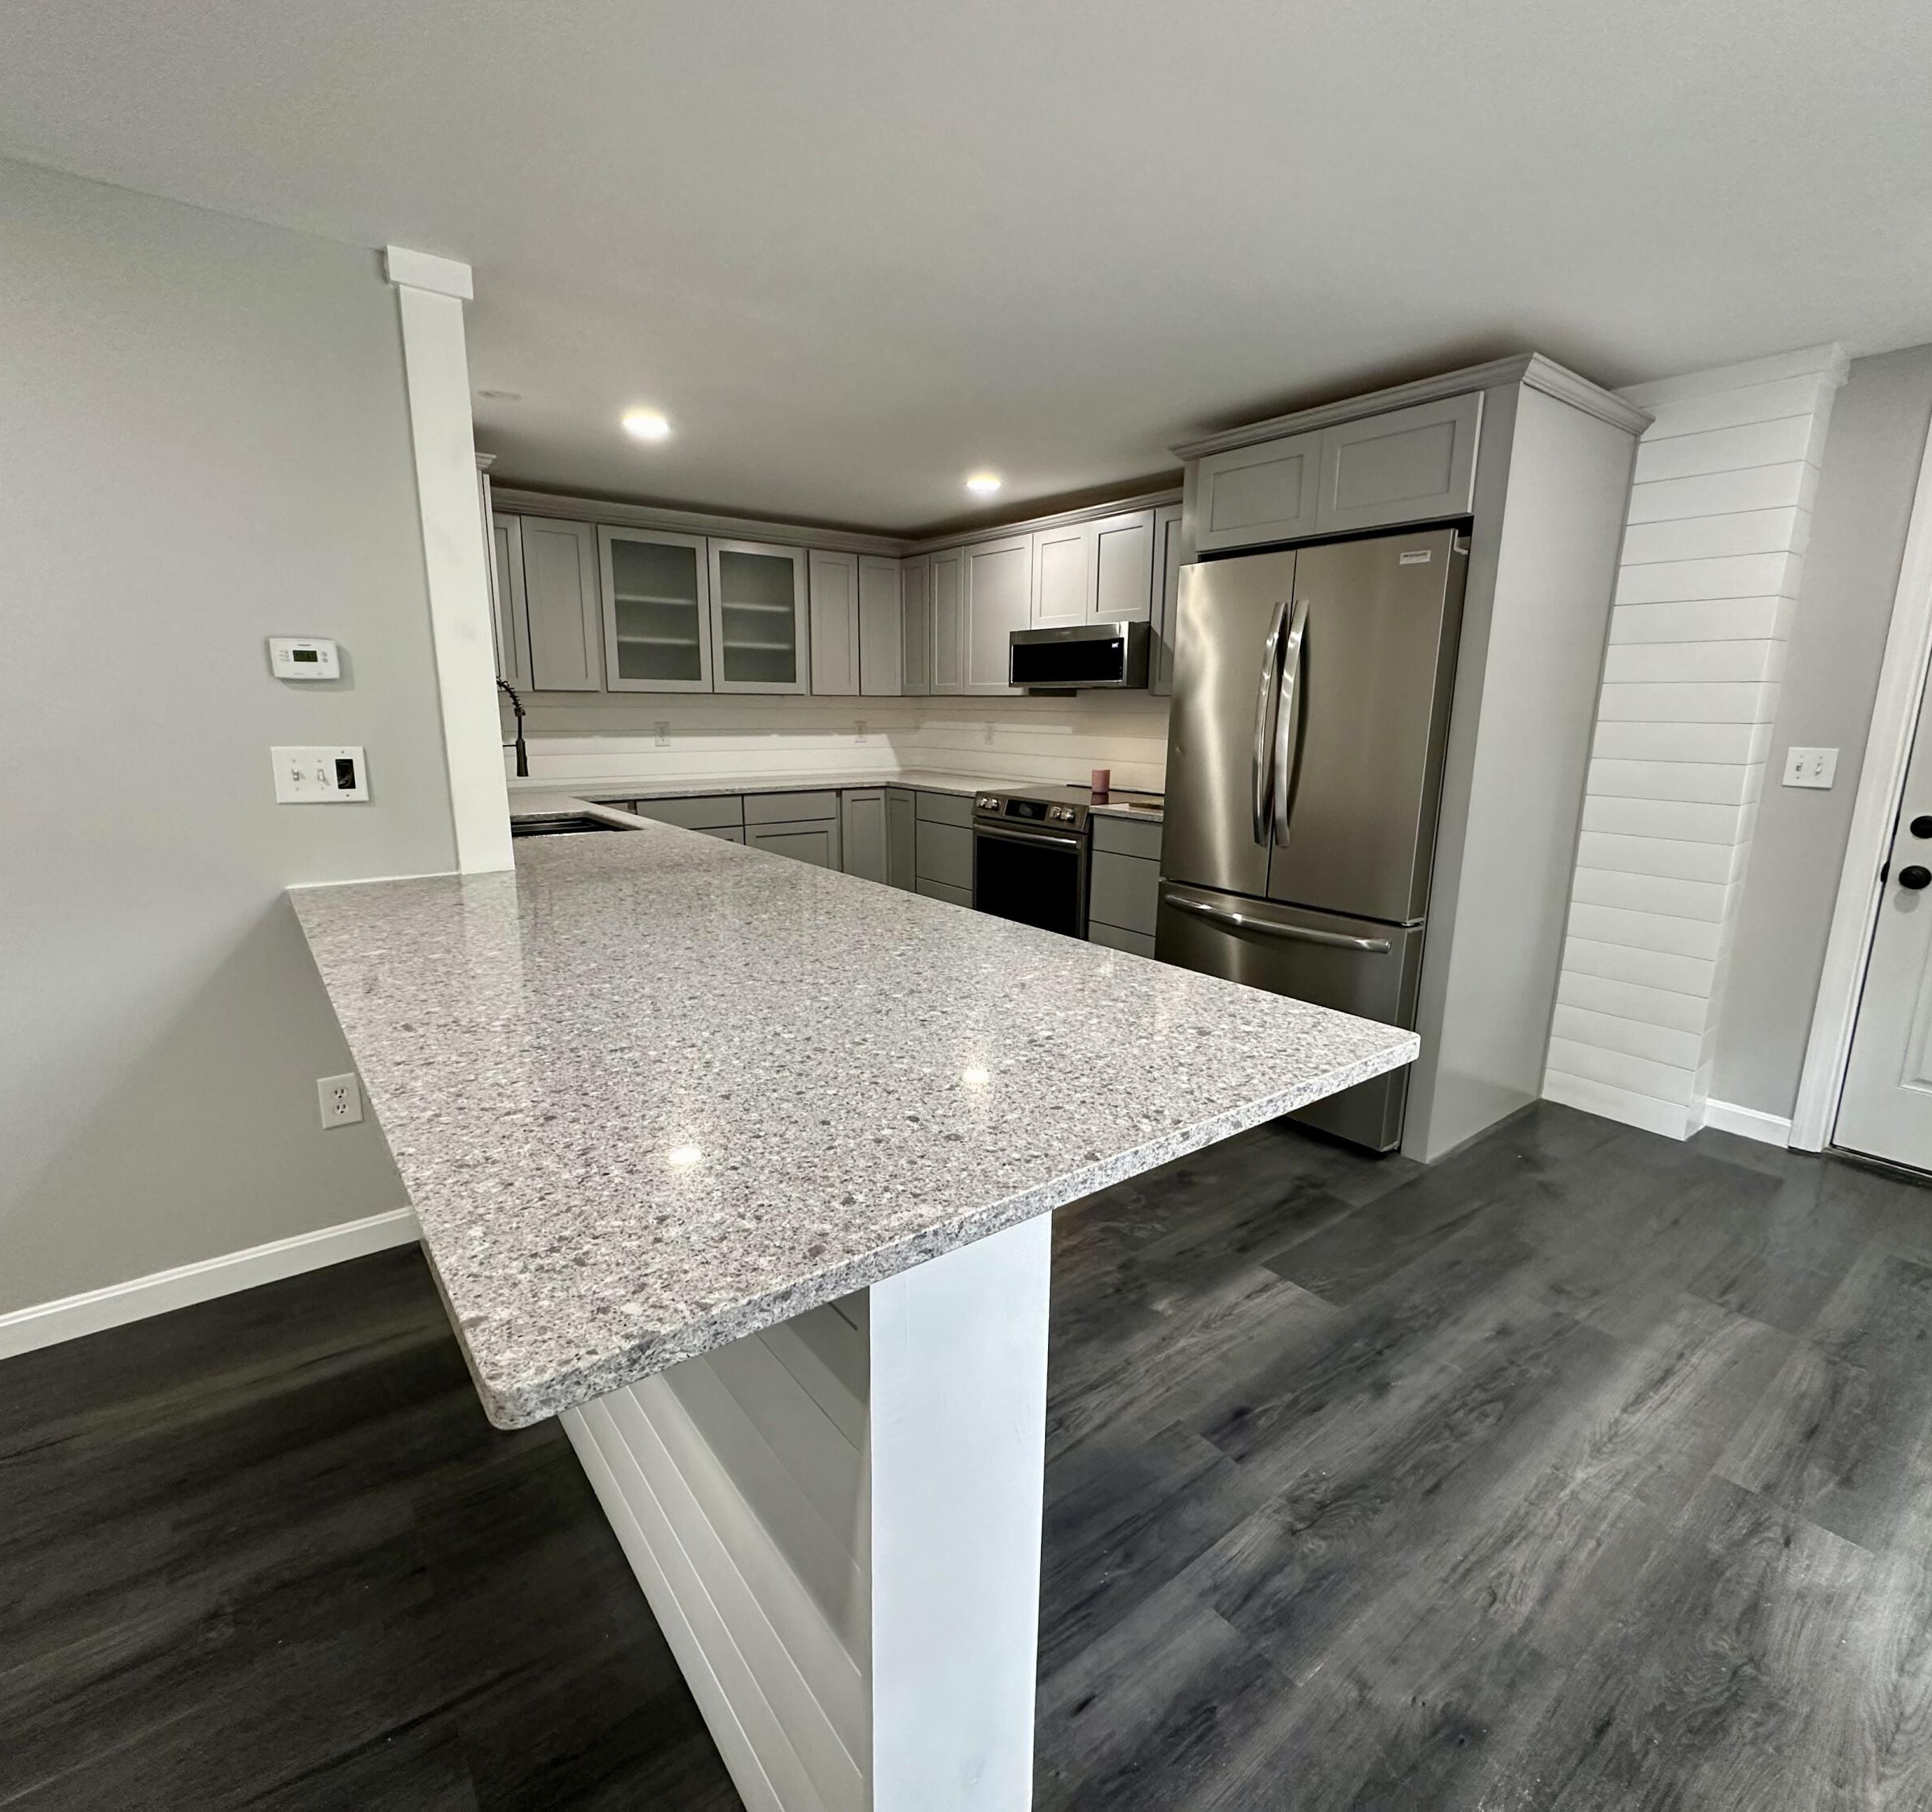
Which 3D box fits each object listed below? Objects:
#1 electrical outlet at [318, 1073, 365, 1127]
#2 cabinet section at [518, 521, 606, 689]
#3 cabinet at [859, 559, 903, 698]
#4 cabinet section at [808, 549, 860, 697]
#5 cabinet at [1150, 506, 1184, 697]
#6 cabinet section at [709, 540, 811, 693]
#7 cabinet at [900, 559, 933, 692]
[{"bbox_3d":[-1.490,0.462,2.325,0.076,0.124,0.009,-8,15,-37],"label":"electrical outlet"},{"bbox_3d":[-1.953,-1.399,4.630,0.302,0.752,0.325,-8,15,-36],"label":"cabinet section"},{"bbox_3d":[-0.572,-1.614,5.676,0.290,0.769,0.316,-8,15,-36],"label":"cabinet"},{"bbox_3d":[-0.811,-1.562,5.465,0.298,0.752,0.325,-8,15,-36],"label":"cabinet section"},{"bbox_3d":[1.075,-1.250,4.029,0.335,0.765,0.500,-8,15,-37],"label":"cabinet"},{"bbox_3d":[-1.163,-1.511,5.207,0.532,0.752,0.325,-8,15,-36],"label":"cabinet section"},{"bbox_3d":[-0.157,-1.600,5.631,0.318,0.769,0.275,-8,15,-36],"label":"cabinet"}]

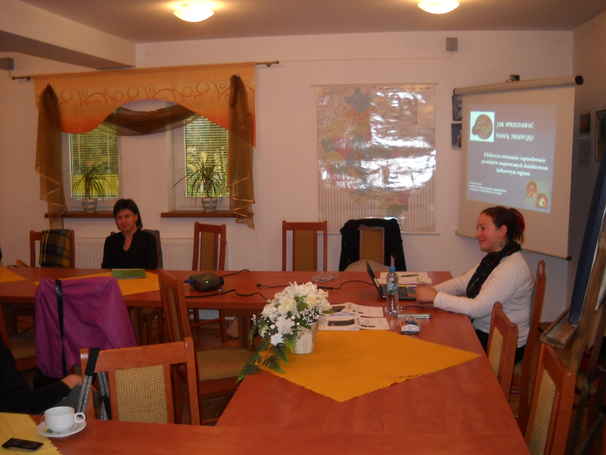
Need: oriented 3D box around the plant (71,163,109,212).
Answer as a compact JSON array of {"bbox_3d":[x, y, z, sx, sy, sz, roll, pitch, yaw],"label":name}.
[{"bbox_3d":[-1.968,-0.369,6.145,0.330,0.450,0.310,0,8,8],"label":"plant"}]

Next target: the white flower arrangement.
[{"bbox_3d":[-0.066,0.389,2.732,0.370,0.300,0.360,0,8,8],"label":"white flower arrangement"}]

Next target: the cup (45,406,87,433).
[{"bbox_3d":[-0.723,0.583,2.018,0.122,0.062,0.090,-1,7,0],"label":"cup"}]

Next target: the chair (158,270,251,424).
[{"bbox_3d":[-0.463,0.713,3.526,0.520,0.950,0.430,-3,7,-18],"label":"chair"}]

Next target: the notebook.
[{"bbox_3d":[0.534,0.277,3.847,0.320,0.210,0.350,0,7,8],"label":"notebook"}]

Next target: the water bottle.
[{"bbox_3d":[0.448,0.323,3.345,0.064,0.244,0.064,0,7,8],"label":"water bottle"}]

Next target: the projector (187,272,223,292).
[{"bbox_3d":[-0.595,0.322,4.135,0.180,0.080,0.220,-4,8,-22],"label":"projector"}]

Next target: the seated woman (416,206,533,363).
[{"bbox_3d":[0.890,0.527,3.467,0.600,1.270,0.480,1,8,13],"label":"seated woman"}]

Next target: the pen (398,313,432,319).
[{"bbox_3d":[0.551,0.432,3.290,0.155,0.014,0.014,0,8,3],"label":"pen"}]

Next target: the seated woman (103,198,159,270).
[{"bbox_3d":[-1.213,0.408,4.775,0.450,1.210,0.620,-1,8,1],"label":"seated woman"}]

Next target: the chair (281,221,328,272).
[{"bbox_3d":[-0.008,0.446,5.370,0.420,0.940,0.480,0,8,7],"label":"chair"}]

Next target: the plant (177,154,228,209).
[{"bbox_3d":[-0.915,-0.414,6.118,0.440,0.500,0.400,0,7,8],"label":"plant"}]

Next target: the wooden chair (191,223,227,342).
[{"bbox_3d":[-0.909,0.459,5.372,0.420,0.940,0.480,7,11,43],"label":"wooden chair"}]

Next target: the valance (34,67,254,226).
[{"bbox_3d":[-1.411,-0.720,5.993,1.970,1.450,0.150,0,7,8],"label":"valance"}]

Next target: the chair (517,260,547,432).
[{"bbox_3d":[1.041,0.677,3.653,0.520,0.950,0.430,2,7,18],"label":"chair"}]

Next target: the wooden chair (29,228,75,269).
[{"bbox_3d":[-1.949,0.519,5.043,0.420,0.940,0.480,-1,8,0],"label":"wooden chair"}]

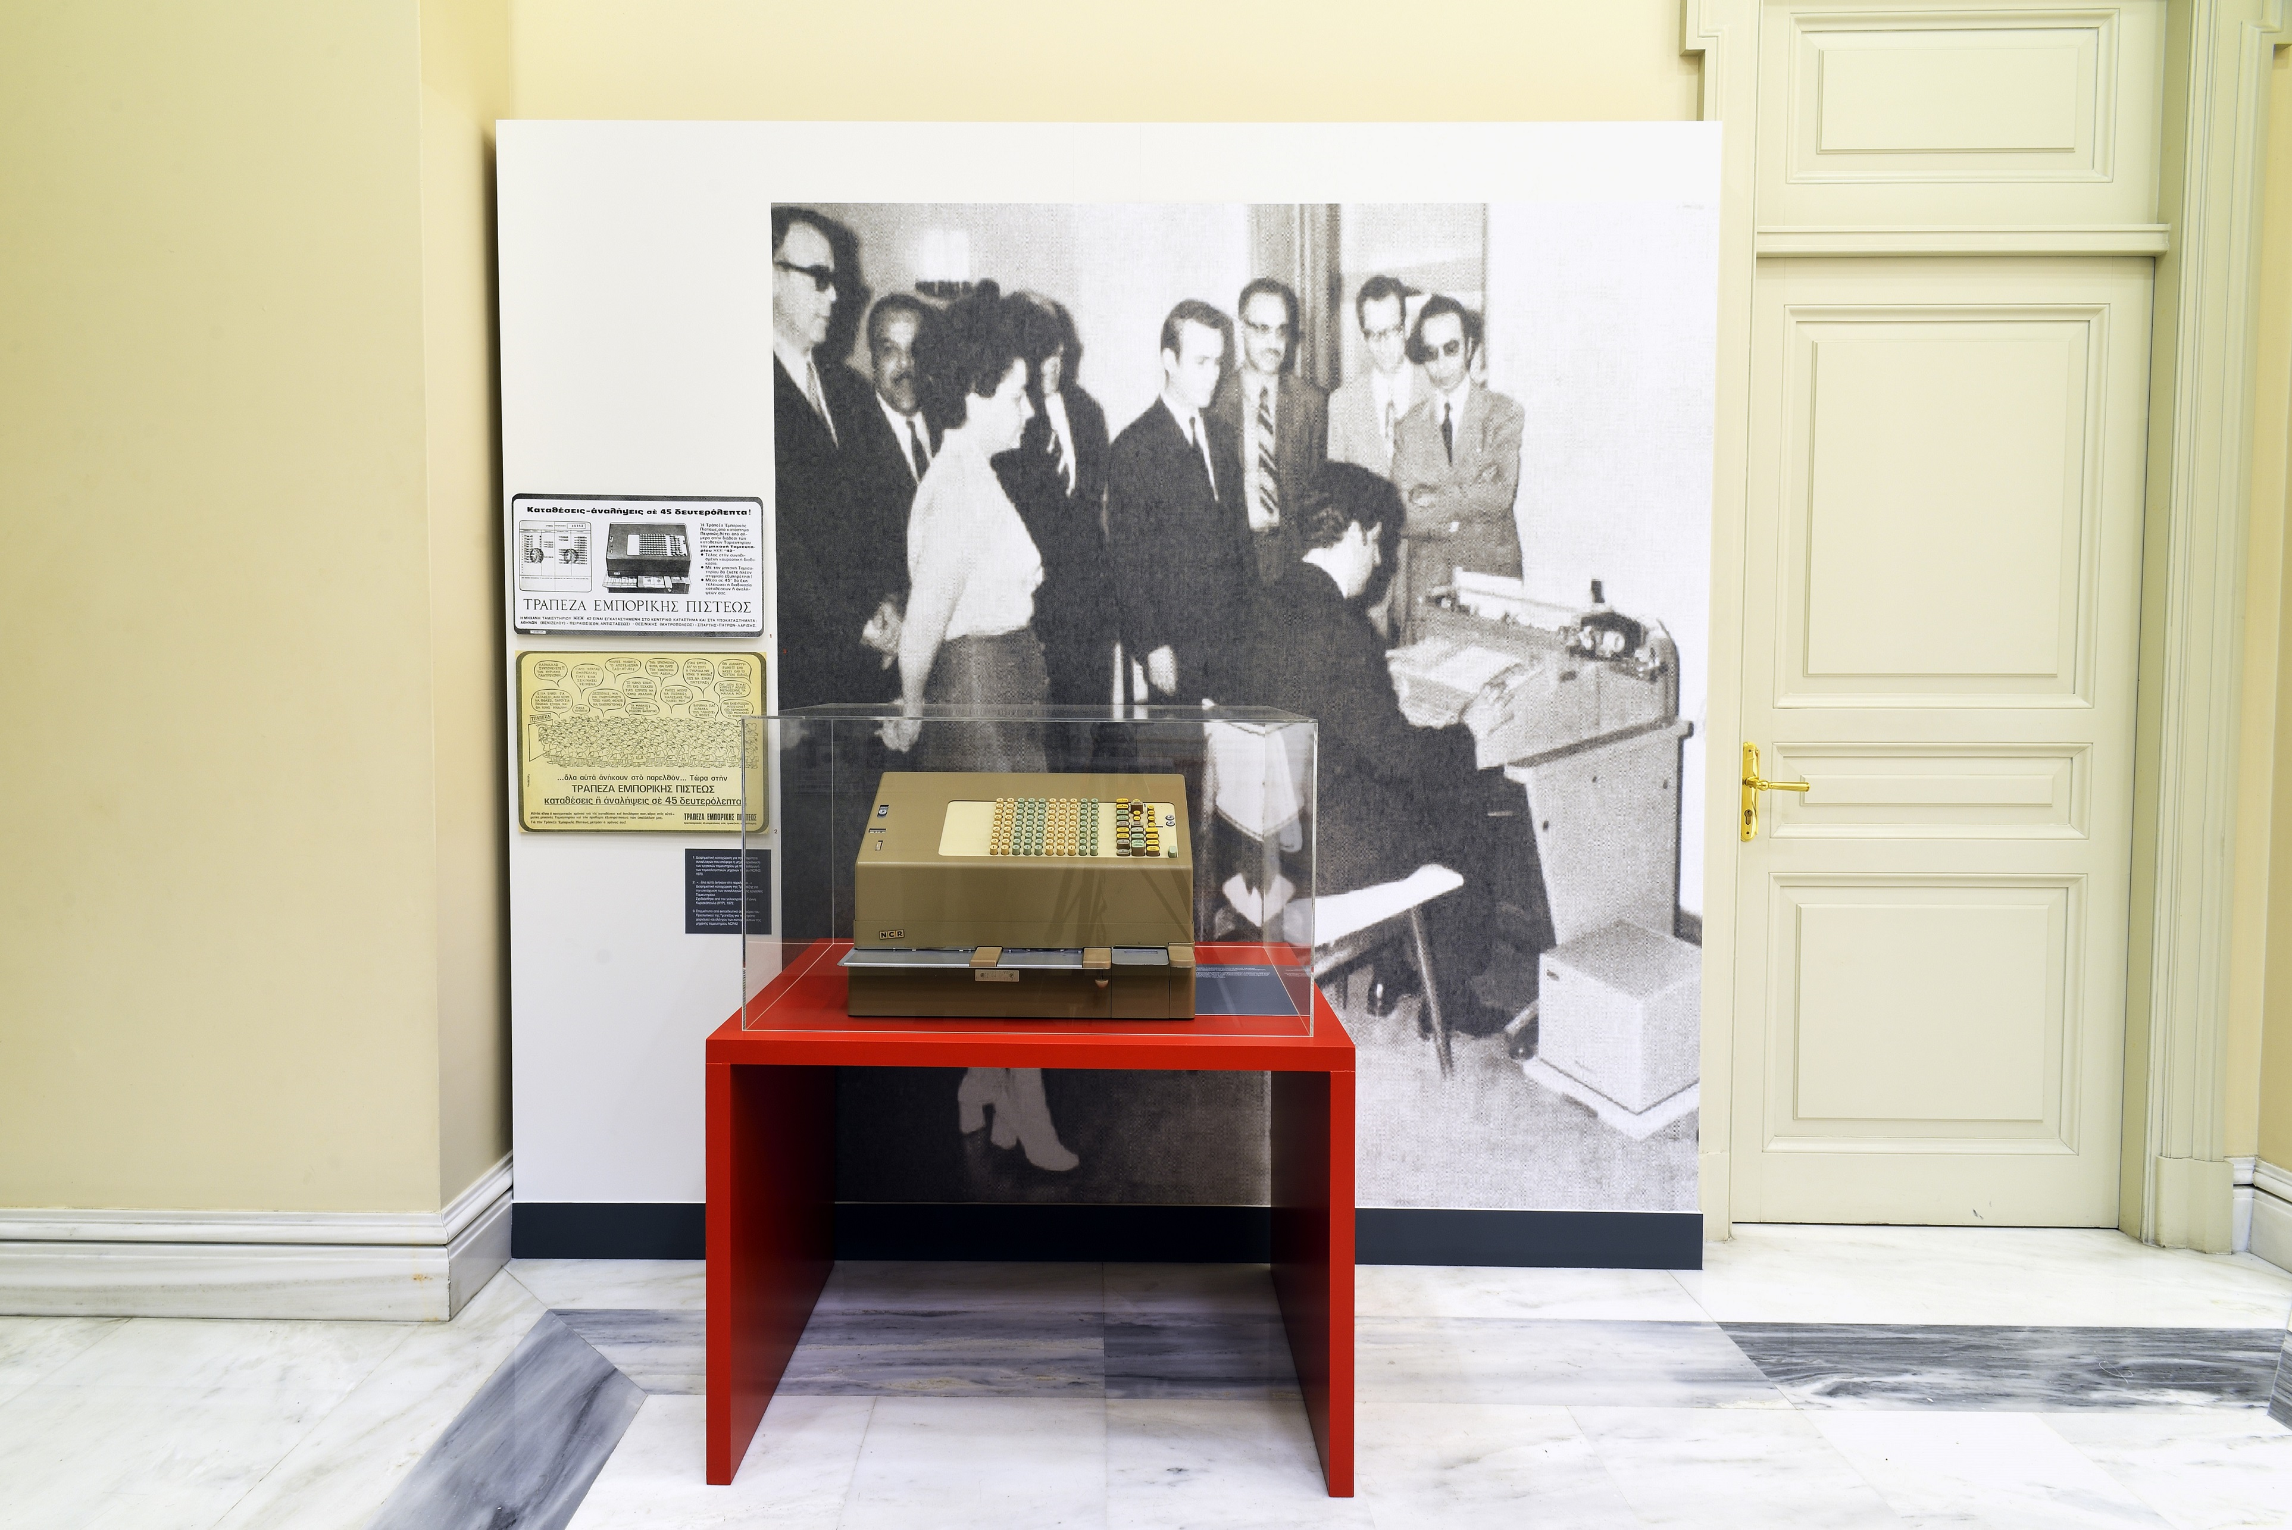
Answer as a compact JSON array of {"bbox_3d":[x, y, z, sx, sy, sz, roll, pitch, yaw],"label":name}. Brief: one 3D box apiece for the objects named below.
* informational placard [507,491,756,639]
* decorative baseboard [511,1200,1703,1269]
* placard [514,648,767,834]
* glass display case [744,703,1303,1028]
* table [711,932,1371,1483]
[{"bbox_3d":[-1.060,-0.415,2.661,0.522,0.286,0.010,1,3,0],"label":"informational placard"},{"bbox_3d":[-0.083,1.018,2.760,2.558,0.124,0.020,1,3,0],"label":"decorative baseboard"},{"bbox_3d":[-1.061,-0.046,2.683,0.526,0.382,0.010,1,3,0],"label":"placard"},{"bbox_3d":[-0.189,0.154,2.316,0.899,0.496,0.636,1,3,-1],"label":"glass display case"},{"bbox_3d":[-0.183,0.753,2.340,1.000,0.702,0.748,1,3,-1],"label":"table"}]

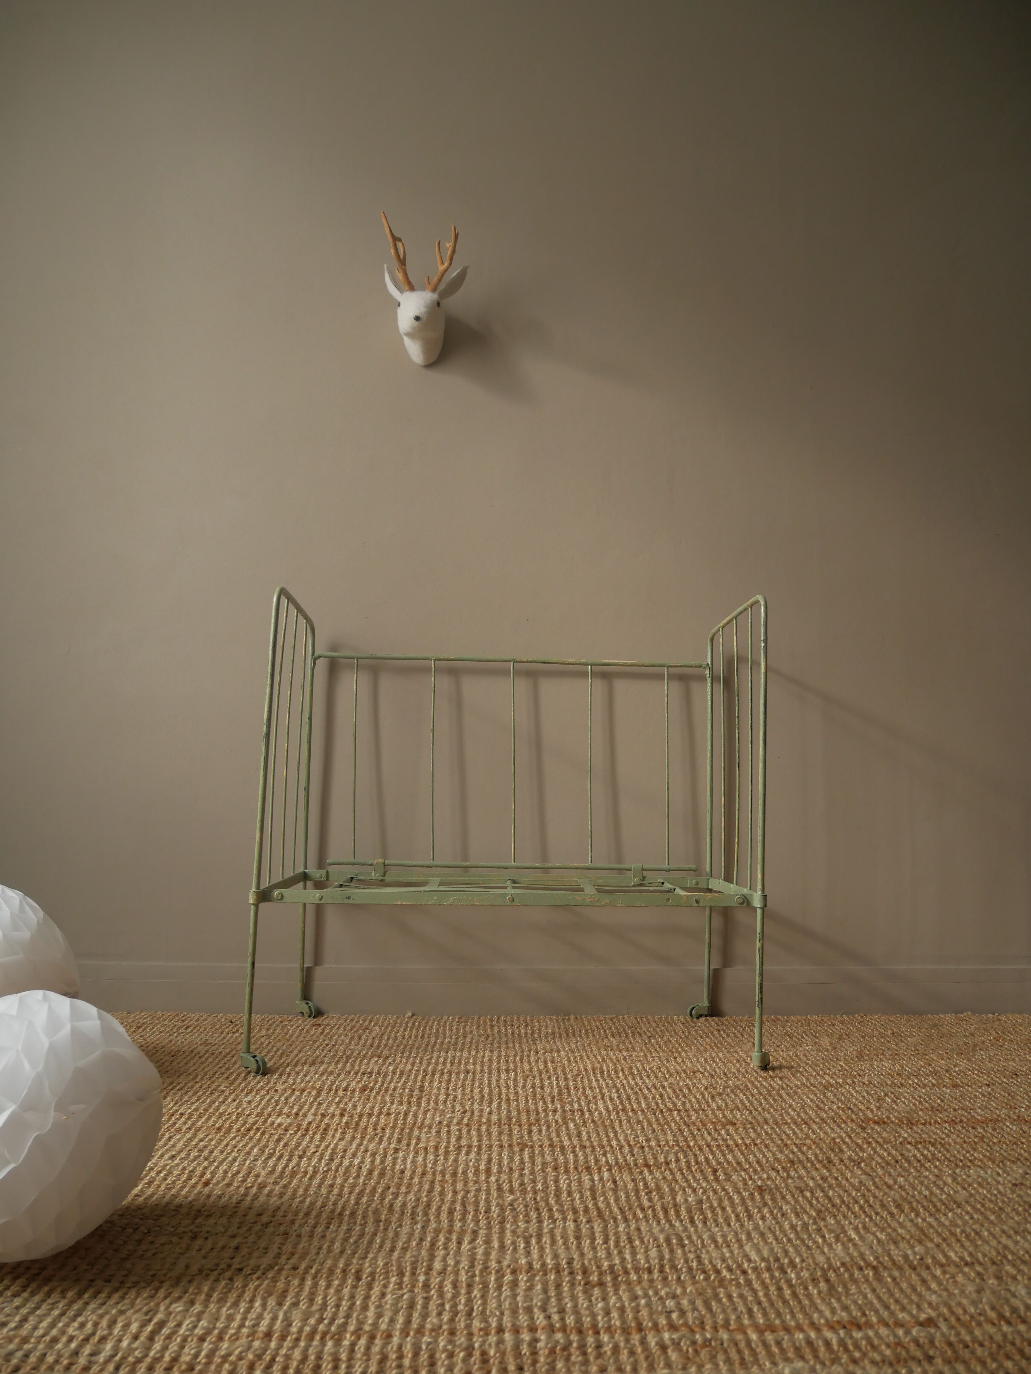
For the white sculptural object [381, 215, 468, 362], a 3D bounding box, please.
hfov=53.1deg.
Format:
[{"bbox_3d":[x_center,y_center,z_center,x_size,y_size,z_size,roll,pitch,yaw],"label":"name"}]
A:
[{"bbox_3d":[-0.159,-0.716,1.816,0.152,0.263,0.131,1,-6,-1],"label":"white sculptural object"}]

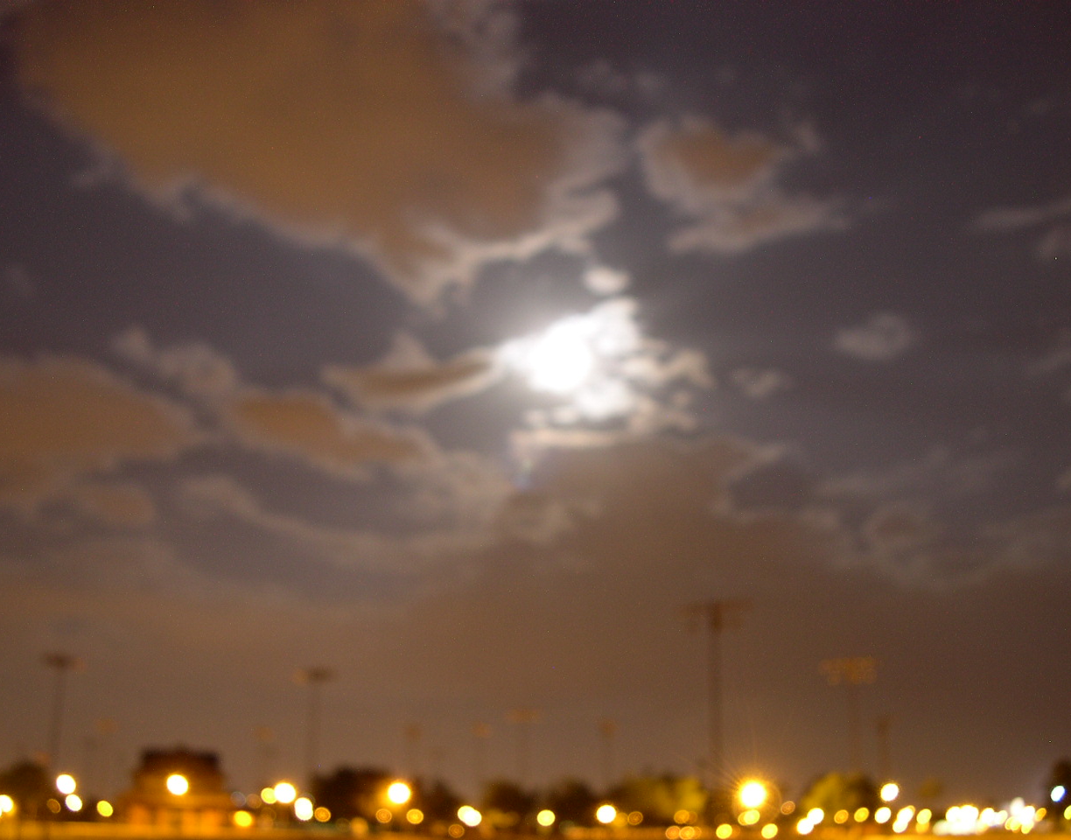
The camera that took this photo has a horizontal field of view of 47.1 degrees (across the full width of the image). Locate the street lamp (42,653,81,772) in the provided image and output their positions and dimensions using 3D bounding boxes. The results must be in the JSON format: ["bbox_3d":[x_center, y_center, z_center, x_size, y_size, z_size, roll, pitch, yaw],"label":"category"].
[{"bbox_3d":[-54.072,35.576,137.243,3.320,18.500,1.000,0,-18,0],"label":"street lamp"}]

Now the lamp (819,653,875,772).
[{"bbox_3d":[36.759,36.858,141.267,5.630,18.500,1.000,0,-18,0],"label":"lamp"}]

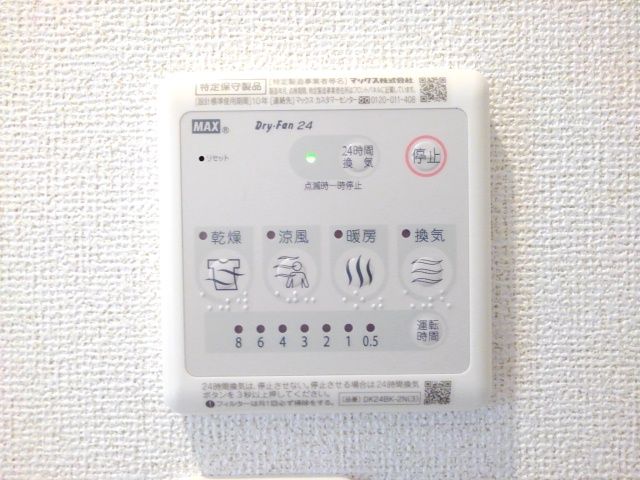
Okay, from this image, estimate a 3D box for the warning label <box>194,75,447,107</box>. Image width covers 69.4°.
[{"bbox_3d":[0.000,-0.051,0.159,0.087,0.011,0.002,-1,-12,0],"label":"warning label"}]

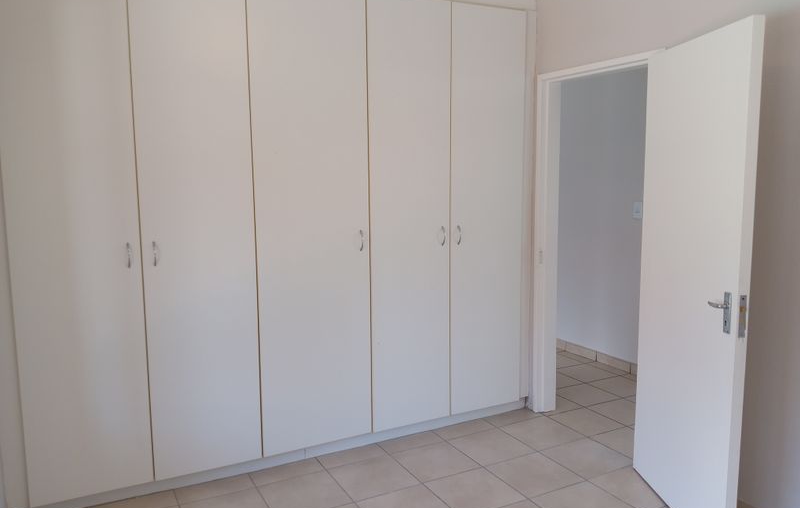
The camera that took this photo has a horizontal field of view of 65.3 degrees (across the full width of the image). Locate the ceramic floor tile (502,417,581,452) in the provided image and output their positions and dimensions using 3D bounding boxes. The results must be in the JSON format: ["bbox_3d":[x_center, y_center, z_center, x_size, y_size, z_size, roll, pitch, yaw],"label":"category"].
[{"bbox_3d":[0.816,1.039,3.593,0.350,0.010,0.350,-4,8,-28],"label":"ceramic floor tile"}]

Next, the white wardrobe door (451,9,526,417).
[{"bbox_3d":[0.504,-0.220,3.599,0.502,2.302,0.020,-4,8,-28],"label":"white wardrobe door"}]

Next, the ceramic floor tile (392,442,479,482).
[{"bbox_3d":[0.188,1.097,3.297,0.355,0.010,0.355,-4,8,-27],"label":"ceramic floor tile"}]

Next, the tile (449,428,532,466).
[{"bbox_3d":[0.508,1.073,3.463,0.355,0.010,0.355,-4,8,-27],"label":"tile"}]

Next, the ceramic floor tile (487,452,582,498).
[{"bbox_3d":[0.667,1.101,3.115,0.350,0.010,0.350,-4,8,-28],"label":"ceramic floor tile"}]

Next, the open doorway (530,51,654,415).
[{"bbox_3d":[1.098,0.014,3.475,0.144,2.076,0.892,-4,8,-27],"label":"open doorway"}]

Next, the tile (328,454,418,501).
[{"bbox_3d":[-0.132,1.121,3.132,0.355,0.010,0.355,-4,8,-27],"label":"tile"}]

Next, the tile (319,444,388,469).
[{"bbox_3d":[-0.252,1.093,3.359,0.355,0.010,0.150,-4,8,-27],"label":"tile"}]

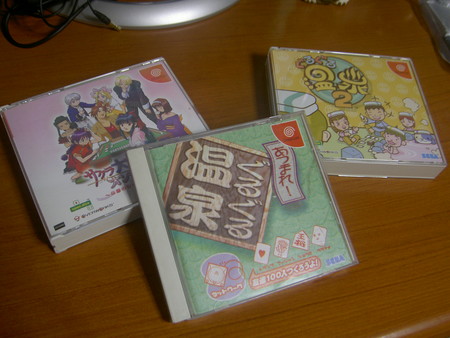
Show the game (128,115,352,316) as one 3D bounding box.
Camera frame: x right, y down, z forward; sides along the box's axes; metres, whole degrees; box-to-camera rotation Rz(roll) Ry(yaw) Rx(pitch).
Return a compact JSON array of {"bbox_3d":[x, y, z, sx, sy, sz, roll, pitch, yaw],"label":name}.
[{"bbox_3d":[0.013,0.029,0.330,0.142,0.011,0.125,-14,76,-14],"label":"game"}]

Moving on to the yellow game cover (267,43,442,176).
[{"bbox_3d":[0.114,-0.053,0.406,0.142,0.024,0.125,2,58,-6],"label":"yellow game cover"}]

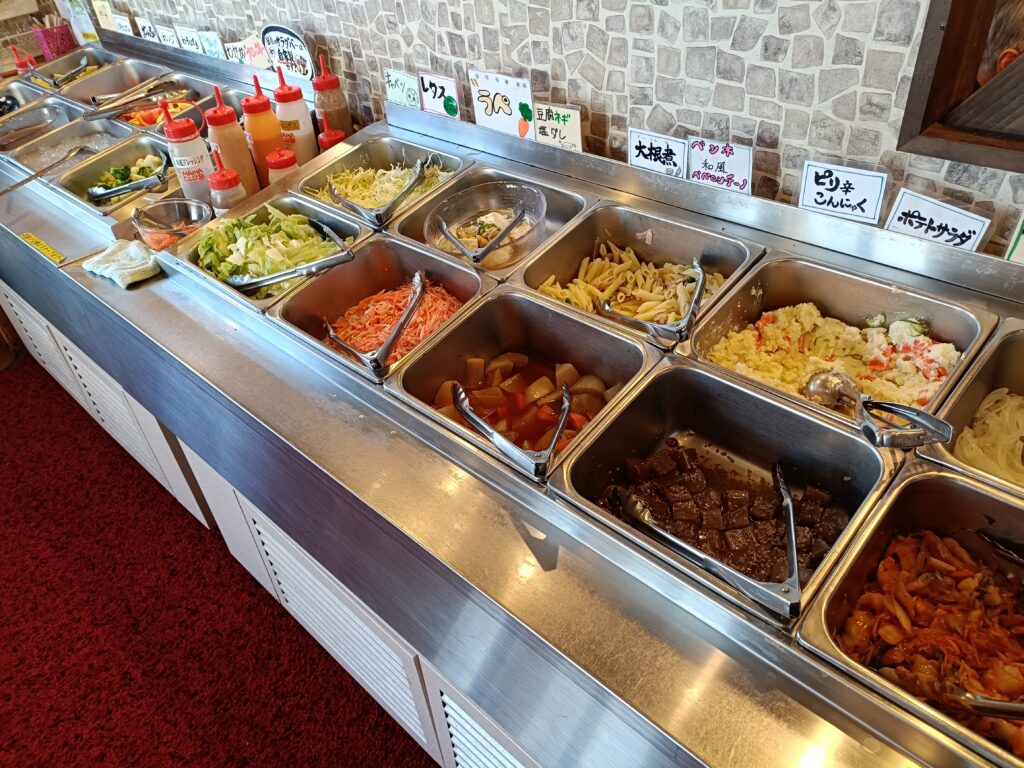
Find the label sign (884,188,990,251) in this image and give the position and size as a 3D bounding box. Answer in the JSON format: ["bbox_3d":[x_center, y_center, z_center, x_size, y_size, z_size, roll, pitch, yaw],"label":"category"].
[{"bbox_3d":[0.582,-0.216,1.019,0.118,0.074,0.005,33,51,29],"label":"label sign"}]

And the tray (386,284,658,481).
[{"bbox_3d":[0.022,0.014,1.119,0.325,0.102,0.265,27,58,35],"label":"tray"}]

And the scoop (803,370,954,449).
[{"bbox_3d":[0.445,0.035,0.903,0.062,0.046,0.187,-36,33,-20],"label":"scoop"}]

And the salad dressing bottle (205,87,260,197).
[{"bbox_3d":[-0.645,-0.539,1.716,0.074,0.286,0.074,28,48,35],"label":"salad dressing bottle"}]

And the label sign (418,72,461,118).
[{"bbox_3d":[-0.153,-0.606,1.566,0.120,0.094,0.004,27,47,35],"label":"label sign"}]

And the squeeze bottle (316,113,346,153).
[{"bbox_3d":[-0.429,-0.557,1.796,0.076,0.200,0.076,27,47,35],"label":"squeeze bottle"}]

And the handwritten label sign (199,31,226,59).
[{"bbox_3d":[-0.891,-1.006,2.199,0.122,0.080,0.005,27,47,35],"label":"handwritten label sign"}]

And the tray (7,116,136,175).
[{"bbox_3d":[-1.232,-0.630,2.112,0.325,0.102,0.265,27,58,35],"label":"tray"}]

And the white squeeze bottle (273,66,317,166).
[{"bbox_3d":[-0.530,-0.626,1.823,0.083,0.290,0.083,27,47,35],"label":"white squeeze bottle"}]

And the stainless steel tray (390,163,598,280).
[{"bbox_3d":[-0.034,-0.284,1.434,0.325,0.102,0.265,27,58,35],"label":"stainless steel tray"}]

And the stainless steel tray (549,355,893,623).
[{"bbox_3d":[0.261,0.138,0.916,0.325,0.100,0.265,28,59,35],"label":"stainless steel tray"}]

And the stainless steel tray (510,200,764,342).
[{"bbox_3d":[0.200,-0.153,1.216,0.325,0.100,0.265,28,59,35],"label":"stainless steel tray"}]

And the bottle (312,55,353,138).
[{"bbox_3d":[-0.456,-0.684,1.888,0.086,0.288,0.086,-12,38,-9],"label":"bottle"}]

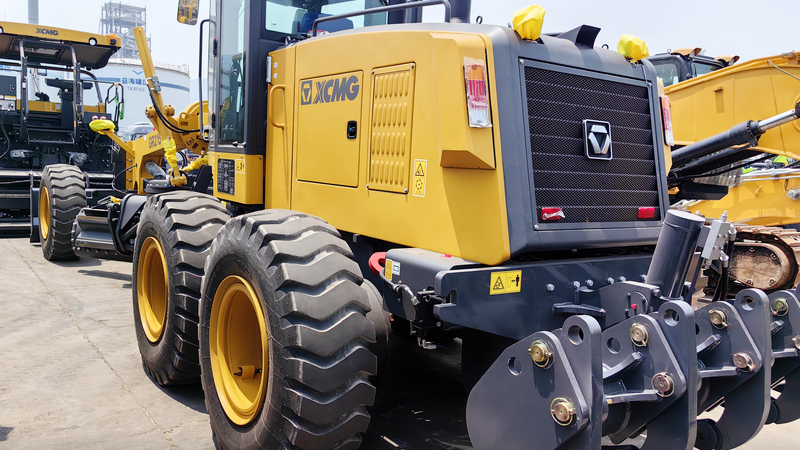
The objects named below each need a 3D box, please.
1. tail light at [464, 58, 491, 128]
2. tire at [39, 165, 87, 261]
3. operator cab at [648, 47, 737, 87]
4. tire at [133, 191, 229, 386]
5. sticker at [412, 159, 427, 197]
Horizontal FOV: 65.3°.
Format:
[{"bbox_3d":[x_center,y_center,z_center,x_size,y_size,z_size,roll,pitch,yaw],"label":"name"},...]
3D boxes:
[{"bbox_3d":[0.309,-0.533,2.518,0.086,0.270,0.045,-3,-5,-19],"label":"tail light"},{"bbox_3d":[-4.775,-0.173,8.826,0.440,1.350,1.350,-2,8,-38],"label":"tire"},{"bbox_3d":[3.559,-1.440,9.016,1.030,1.720,1.800,-1,7,-30],"label":"operator cab"},{"bbox_3d":[-1.536,0.438,4.422,0.440,1.350,1.350,-2,7,-36],"label":"tire"},{"bbox_3d":[0.093,-0.218,2.920,0.004,0.172,0.090,-2,7,-36],"label":"sticker"}]

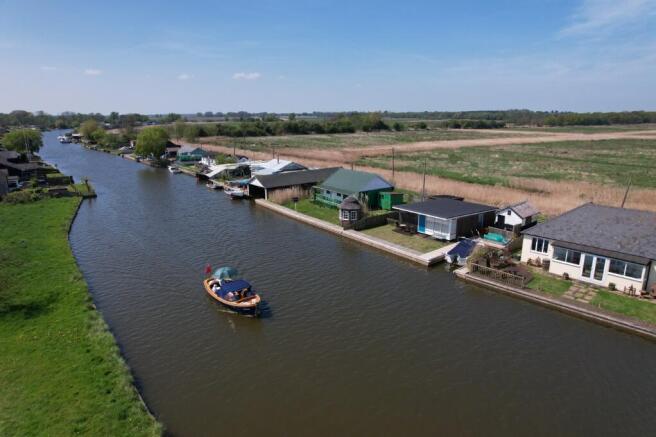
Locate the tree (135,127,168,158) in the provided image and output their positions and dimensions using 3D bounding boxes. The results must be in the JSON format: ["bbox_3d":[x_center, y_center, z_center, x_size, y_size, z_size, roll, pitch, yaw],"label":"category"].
[{"bbox_3d":[-48.900,-20.688,110.660,9.200,9.200,9.200,-12,19,-38],"label":"tree"}]

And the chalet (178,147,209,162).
[{"bbox_3d":[-36.700,-17.540,108.691,5.400,4.100,8.300,-13,19,-41],"label":"chalet"}]

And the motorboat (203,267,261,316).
[{"bbox_3d":[-6.950,5.071,28.708,2.200,1.900,6.100,-14,20,-43],"label":"motorboat"}]

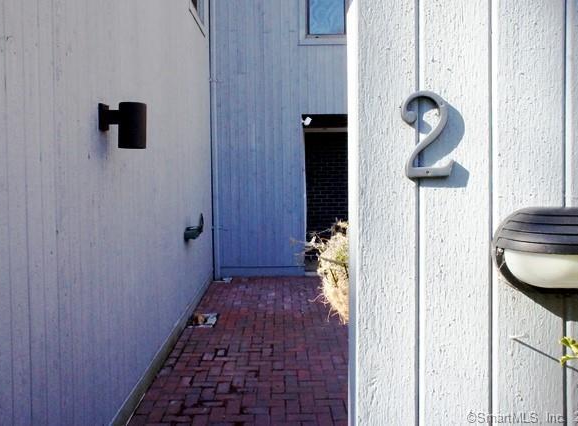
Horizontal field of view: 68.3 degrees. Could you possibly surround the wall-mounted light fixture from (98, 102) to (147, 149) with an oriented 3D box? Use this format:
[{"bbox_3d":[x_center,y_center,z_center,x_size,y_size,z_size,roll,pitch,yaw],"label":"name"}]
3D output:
[{"bbox_3d":[-0.958,-0.505,2.490,0.244,0.250,0.153,0,4,-1],"label":"wall-mounted light fixture"}]

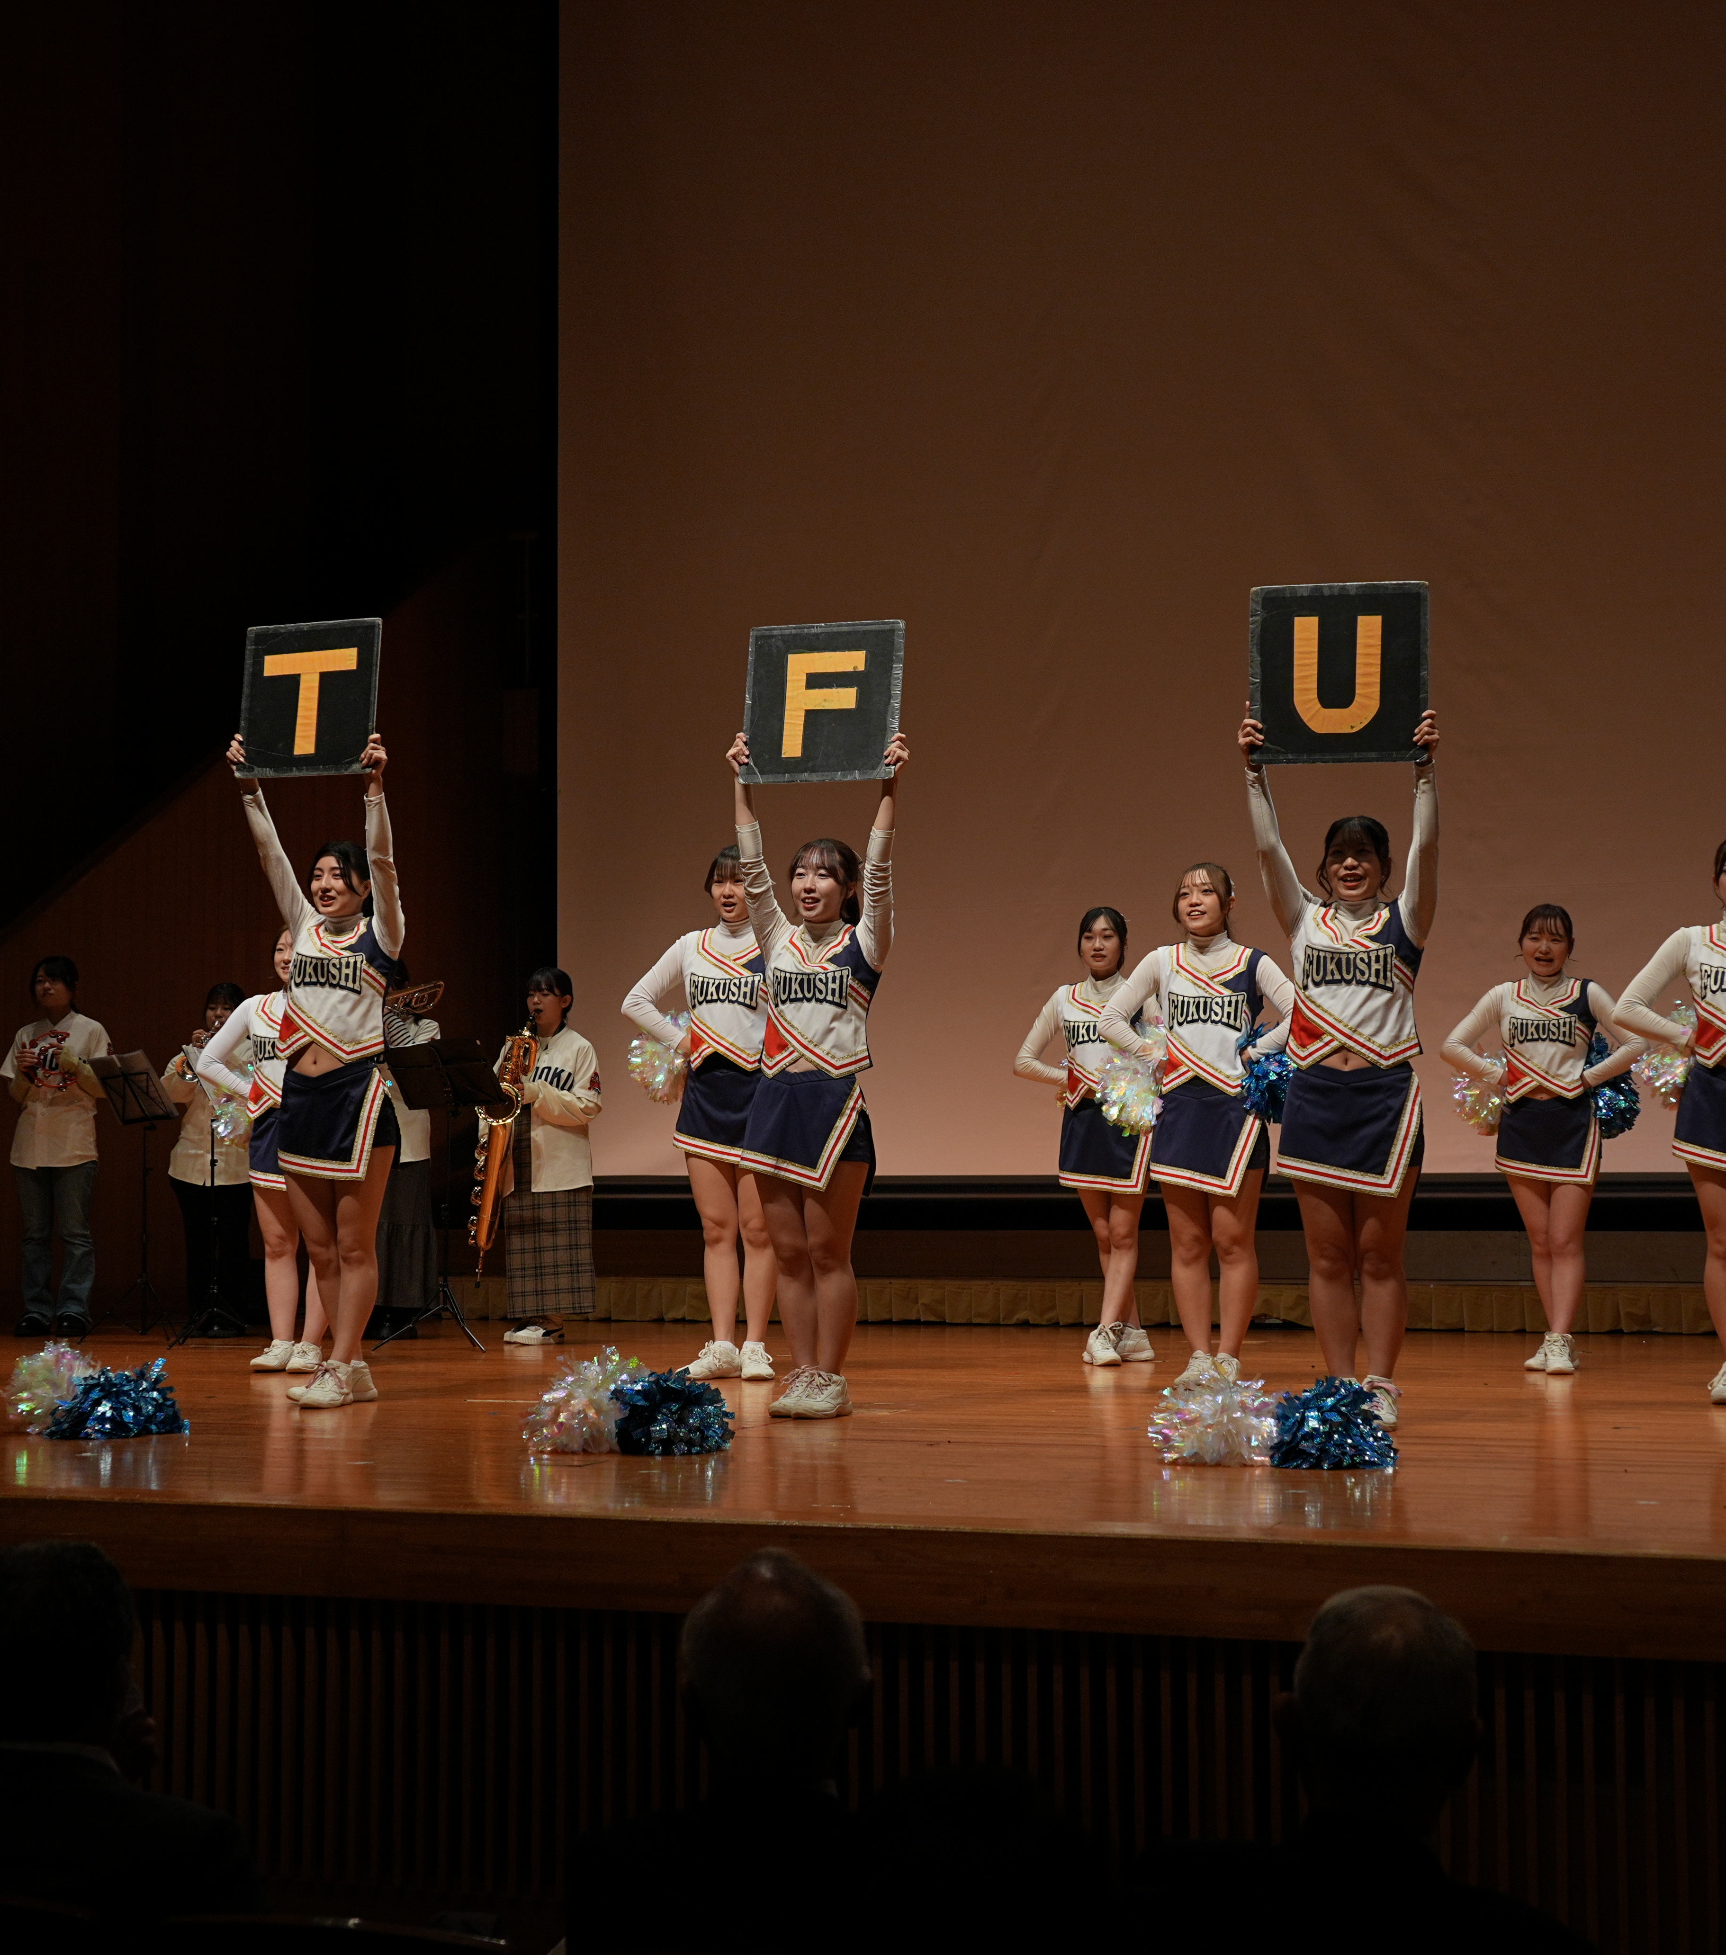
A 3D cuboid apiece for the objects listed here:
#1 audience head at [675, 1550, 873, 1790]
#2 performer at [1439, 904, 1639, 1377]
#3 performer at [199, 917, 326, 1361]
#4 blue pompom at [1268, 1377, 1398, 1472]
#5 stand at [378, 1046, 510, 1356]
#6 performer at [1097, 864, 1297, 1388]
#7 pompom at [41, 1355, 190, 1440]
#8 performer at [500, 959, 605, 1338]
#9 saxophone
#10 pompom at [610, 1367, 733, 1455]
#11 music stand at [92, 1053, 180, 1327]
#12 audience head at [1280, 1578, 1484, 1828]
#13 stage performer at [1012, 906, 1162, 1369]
[{"bbox_3d":[-0.081,0.648,2.922,0.175,0.235,0.205,-1,-4,8],"label":"audience head"},{"bbox_3d":[2.299,0.542,10.854,0.670,1.600,0.360,-1,-4,17],"label":"performer"},{"bbox_3d":[-2.024,0.590,11.153,0.640,1.563,0.360,-2,-4,20],"label":"performer"},{"bbox_3d":[1.039,0.963,7.036,0.290,0.210,0.280,-1,-4,8],"label":"blue pompom"},{"bbox_3d":[-1.690,0.875,12.795,0.480,1.206,0.450,-3,-5,31],"label":"stand"},{"bbox_3d":[1.059,0.462,10.106,0.650,1.647,0.380,-1,-4,18],"label":"performer"},{"bbox_3d":[-1.907,1.053,8.119,0.360,0.200,0.300,1,-4,-13],"label":"pompom"},{"bbox_3d":[-1.297,0.743,13.303,0.470,1.557,0.360,-3,-5,40],"label":"performer"},{"bbox_3d":[-1.467,0.684,12.996,0.270,1.030,0.380,9,-4,18],"label":"saxophone"},{"bbox_3d":[-0.452,1.025,7.500,0.290,0.200,0.280,0,-4,0],"label":"pompom"},{"bbox_3d":[-3.129,0.932,13.597,0.450,1.214,0.460,4,-6,-45],"label":"music stand"},{"bbox_3d":[0.498,0.703,3.050,0.185,0.235,0.215,-1,-4,16],"label":"audience head"},{"bbox_3d":[0.821,0.557,11.305,0.620,1.617,0.350,-2,-4,20],"label":"stage performer"}]

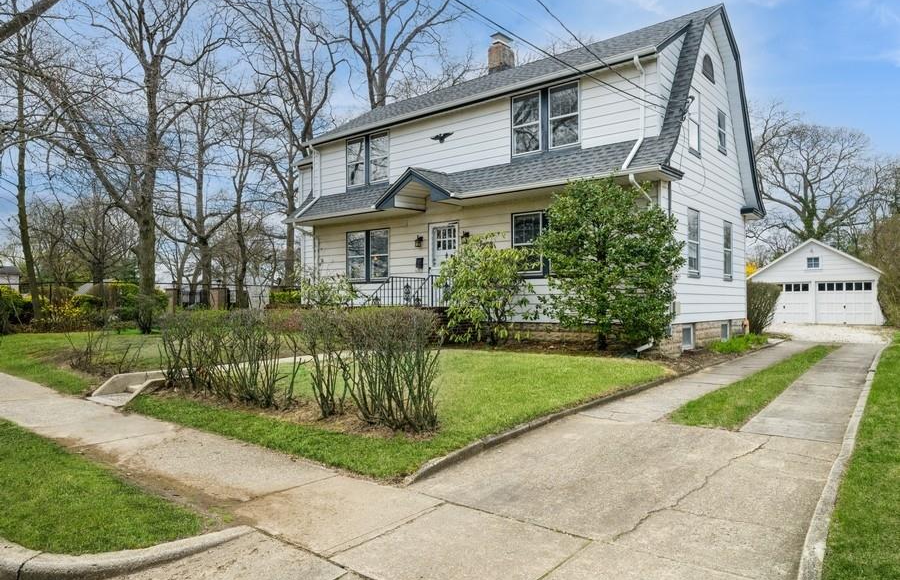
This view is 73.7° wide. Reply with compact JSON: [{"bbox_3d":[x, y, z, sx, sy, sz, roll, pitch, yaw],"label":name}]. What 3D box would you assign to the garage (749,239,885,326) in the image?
[{"bbox_3d":[19.981,-0.390,32.254,5.830,4.250,6.200,-1,-2,39],"label":"garage"}]

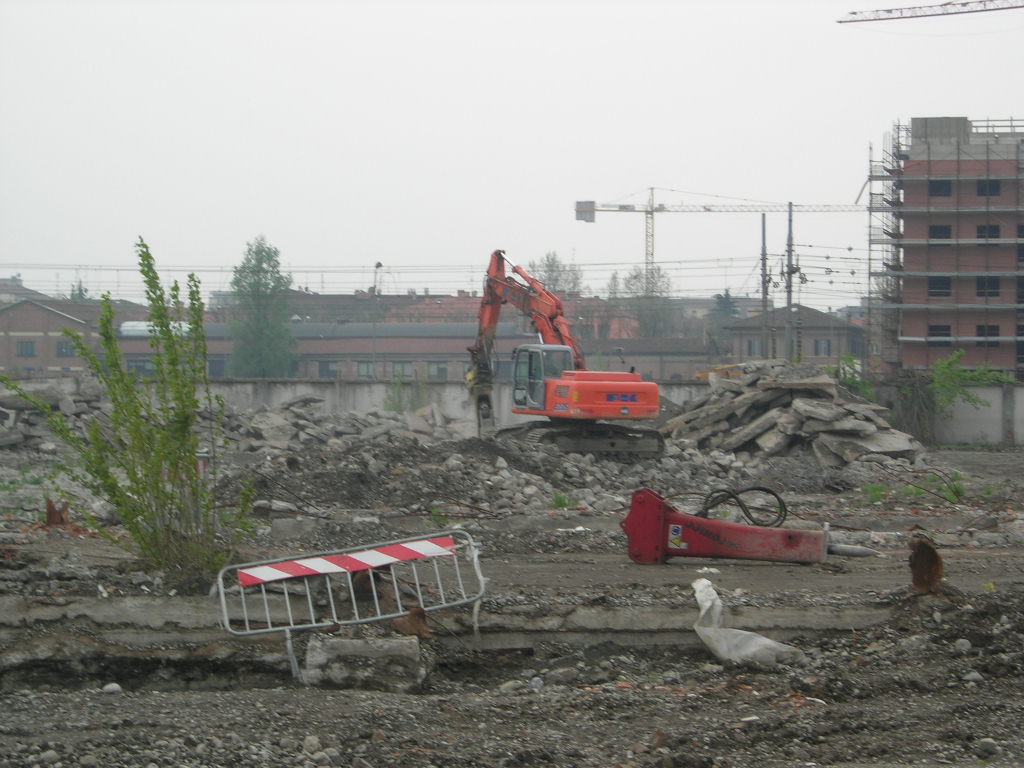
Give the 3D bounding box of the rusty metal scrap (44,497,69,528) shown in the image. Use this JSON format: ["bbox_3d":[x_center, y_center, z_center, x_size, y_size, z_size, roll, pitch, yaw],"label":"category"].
[{"bbox_3d":[-6.130,1.730,45.000,0.330,0.430,0.260,0,0,0],"label":"rusty metal scrap"}]

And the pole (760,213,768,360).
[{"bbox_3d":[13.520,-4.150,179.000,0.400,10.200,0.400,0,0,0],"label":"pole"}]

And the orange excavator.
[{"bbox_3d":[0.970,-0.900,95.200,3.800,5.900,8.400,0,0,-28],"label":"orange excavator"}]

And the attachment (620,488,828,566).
[{"bbox_3d":[2.070,1.390,32.500,2.080,0.750,0.520,0,0,5],"label":"attachment"}]

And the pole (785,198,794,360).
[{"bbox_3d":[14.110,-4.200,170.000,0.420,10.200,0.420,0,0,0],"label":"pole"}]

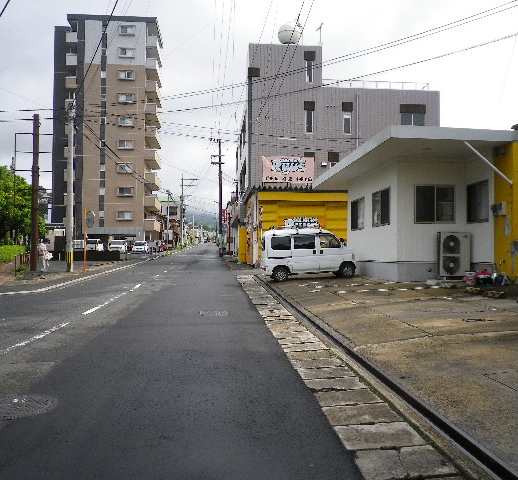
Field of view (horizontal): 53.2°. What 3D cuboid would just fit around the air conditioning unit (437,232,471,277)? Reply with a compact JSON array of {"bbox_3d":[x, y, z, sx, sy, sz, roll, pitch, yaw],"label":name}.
[{"bbox_3d":[6.100,0.450,16.150,0.920,1.350,0.350,0,-2,0],"label":"air conditioning unit"}]

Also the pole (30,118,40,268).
[{"bbox_3d":[-10.650,-2.240,24.700,0.350,7.500,0.350,0,-2,0],"label":"pole"}]

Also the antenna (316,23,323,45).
[{"bbox_3d":[3.907,-13.144,33.000,0.500,1.350,0.800,1,-2,-22],"label":"antenna"}]

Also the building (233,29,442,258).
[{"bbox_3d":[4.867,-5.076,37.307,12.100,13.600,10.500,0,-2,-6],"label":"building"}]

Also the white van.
[{"bbox_3d":[1.707,0.482,19.551,3.400,1.950,1.480,-1,-2,-6],"label":"white van"}]

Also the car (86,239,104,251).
[{"bbox_3d":[-19.200,0.770,60.500,1.480,1.680,3.500,0,-2,-6],"label":"car"}]

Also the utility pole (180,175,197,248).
[{"bbox_3d":[-11.300,-4.600,84.000,2.500,12.000,0.400,0,-2,0],"label":"utility pole"}]

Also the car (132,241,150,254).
[{"bbox_3d":[-13.700,0.850,60.300,1.690,1.500,4.100,0,-2,-6],"label":"car"}]

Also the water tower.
[{"bbox_3d":[1.956,-13.166,33.200,1.450,1.500,1.450,0,-2,-6],"label":"water tower"}]

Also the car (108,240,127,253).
[{"bbox_3d":[-15.530,0.810,57.496,1.680,1.520,4.000,0,-2,-10],"label":"car"}]

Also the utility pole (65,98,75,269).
[{"bbox_3d":[-8.751,-2.675,24.146,0.420,8.350,0.420,0,-2,-6],"label":"utility pole"}]

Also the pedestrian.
[{"bbox_3d":[-8.354,0.722,20.127,0.500,1.570,0.480,0,-2,12],"label":"pedestrian"}]

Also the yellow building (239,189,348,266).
[{"bbox_3d":[2.000,-0.580,30.500,4.900,4.250,6.500,0,-2,-5],"label":"yellow building"}]

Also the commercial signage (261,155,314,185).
[{"bbox_3d":[1.610,-3.780,28.000,2.770,1.430,0.140,0,-2,2],"label":"commercial signage"}]

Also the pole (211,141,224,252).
[{"bbox_3d":[-3.850,-3.980,48.500,1.150,11.000,0.400,0,-2,0],"label":"pole"}]

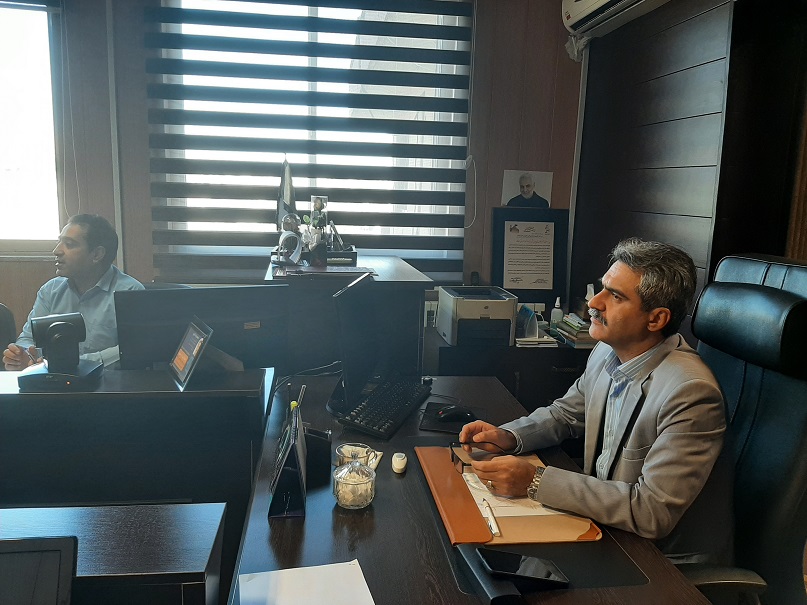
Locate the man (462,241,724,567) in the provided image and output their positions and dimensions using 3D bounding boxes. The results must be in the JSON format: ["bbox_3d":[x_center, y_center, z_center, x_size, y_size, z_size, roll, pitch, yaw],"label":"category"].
[{"bbox_3d":[0.427,0.512,1.483,0.670,1.330,0.560,-2,11,-18],"label":"man"}]

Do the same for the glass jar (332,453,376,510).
[{"bbox_3d":[-0.108,0.388,1.352,0.095,0.110,0.095,0,10,-8],"label":"glass jar"}]

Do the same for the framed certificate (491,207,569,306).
[{"bbox_3d":[0.755,-0.274,3.615,0.470,0.575,0.025,0,3,-8],"label":"framed certificate"}]

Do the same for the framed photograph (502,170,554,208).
[{"bbox_3d":[0.726,-0.668,3.549,0.294,0.208,0.015,0,3,-8],"label":"framed photograph"}]

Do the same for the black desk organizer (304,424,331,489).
[{"bbox_3d":[-0.213,0.372,1.477,0.085,0.095,0.080,0,10,-11],"label":"black desk organizer"}]

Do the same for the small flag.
[{"bbox_3d":[-0.546,-0.495,2.829,0.100,0.350,0.070,0,10,-8],"label":"small flag"}]

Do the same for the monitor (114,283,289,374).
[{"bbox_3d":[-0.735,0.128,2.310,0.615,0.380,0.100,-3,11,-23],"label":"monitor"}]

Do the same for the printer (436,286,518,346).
[{"bbox_3d":[0.401,0.076,3.361,0.348,0.260,0.360,0,10,-9],"label":"printer"}]

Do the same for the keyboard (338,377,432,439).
[{"bbox_3d":[-0.043,0.327,1.904,0.165,0.035,0.450,5,11,18],"label":"keyboard"}]

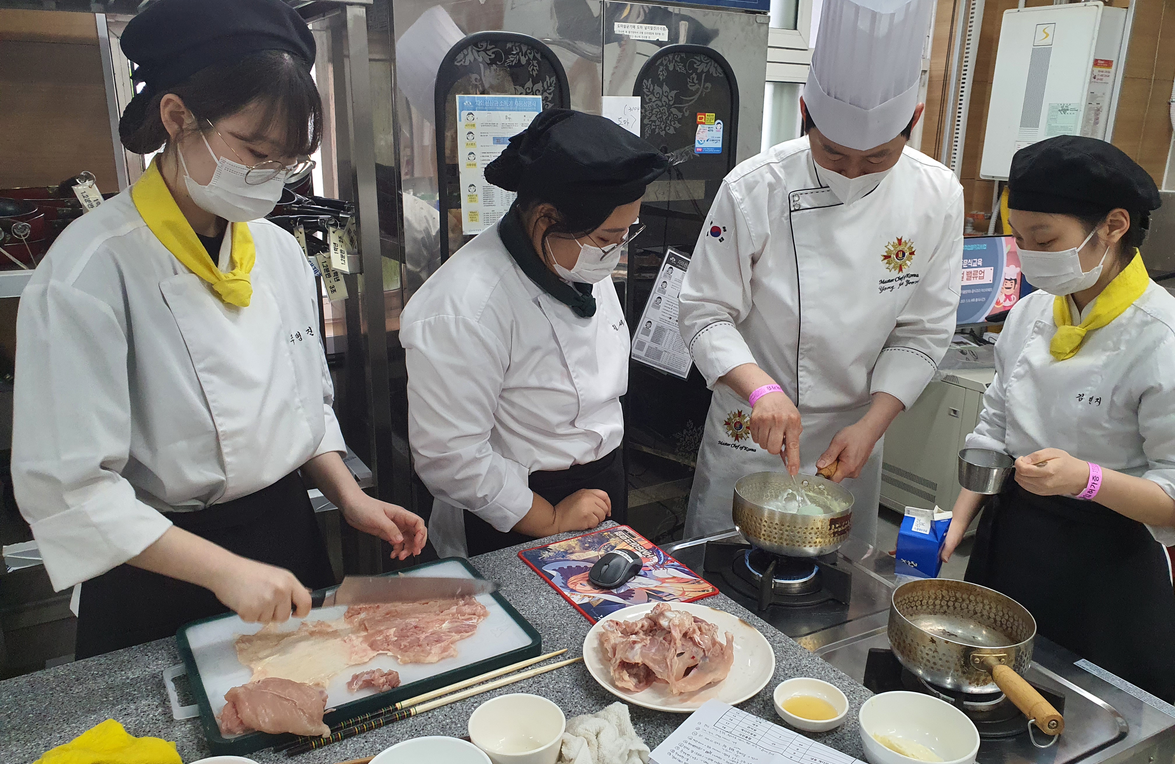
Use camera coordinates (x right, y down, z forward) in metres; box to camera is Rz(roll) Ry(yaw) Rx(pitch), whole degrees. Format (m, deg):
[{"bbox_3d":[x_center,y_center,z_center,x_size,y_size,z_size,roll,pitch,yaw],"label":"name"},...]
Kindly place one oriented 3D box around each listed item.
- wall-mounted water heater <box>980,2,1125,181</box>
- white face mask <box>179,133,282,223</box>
[{"bbox_3d":[1.702,-1.043,3.241,0.200,0.600,0.340,-11,20,-34],"label":"wall-mounted water heater"},{"bbox_3d":[-0.412,-0.252,1.045,0.110,0.110,0.135,38,23,1],"label":"white face mask"}]

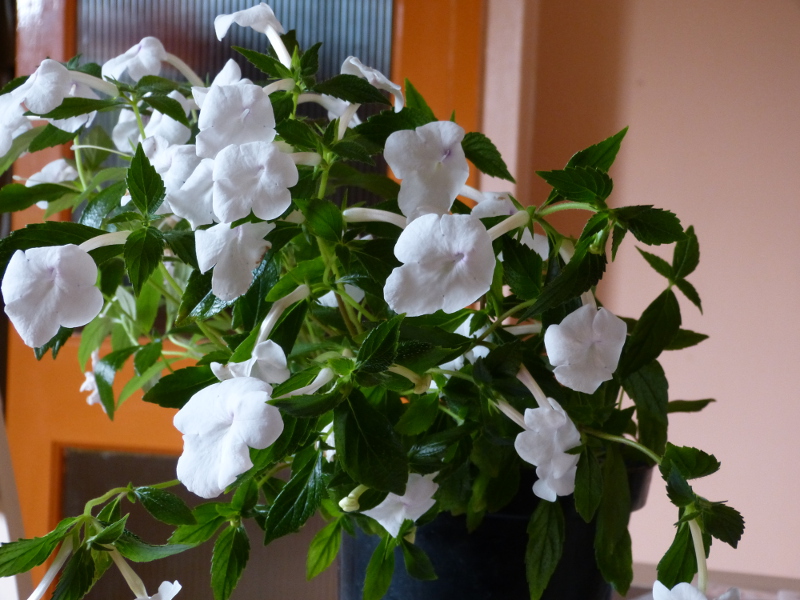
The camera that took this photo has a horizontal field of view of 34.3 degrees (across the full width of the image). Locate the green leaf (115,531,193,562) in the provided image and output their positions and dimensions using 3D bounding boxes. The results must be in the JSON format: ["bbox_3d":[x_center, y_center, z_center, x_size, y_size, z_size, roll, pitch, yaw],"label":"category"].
[{"bbox_3d":[-0.118,0.118,0.620,0.037,0.014,0.016,2,4,5],"label":"green leaf"}]

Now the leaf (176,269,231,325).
[{"bbox_3d":[-0.103,-0.004,0.665,0.021,0.043,0.010,18,-31,26],"label":"leaf"}]

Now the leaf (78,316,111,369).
[{"bbox_3d":[-0.191,0.026,0.810,0.016,0.037,0.010,24,-6,8],"label":"leaf"}]

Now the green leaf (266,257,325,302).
[{"bbox_3d":[-0.049,-0.009,0.615,0.035,0.008,0.019,-35,42,-17],"label":"green leaf"}]

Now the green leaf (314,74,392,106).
[{"bbox_3d":[-0.022,-0.096,0.610,0.039,0.008,0.021,13,37,7],"label":"green leaf"}]

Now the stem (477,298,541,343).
[{"bbox_3d":[0.050,0.009,0.600,0.036,0.004,0.004,-34,0,-8],"label":"stem"}]

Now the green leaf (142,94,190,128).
[{"bbox_3d":[-0.124,-0.099,0.685,0.034,0.007,0.016,32,38,17],"label":"green leaf"}]

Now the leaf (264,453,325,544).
[{"bbox_3d":[-0.051,0.096,0.627,0.022,0.051,0.010,33,-17,-5],"label":"leaf"}]

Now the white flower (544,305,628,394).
[{"bbox_3d":[0.096,0.026,0.670,0.042,0.046,0.018,2,12,2],"label":"white flower"}]

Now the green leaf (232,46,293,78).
[{"bbox_3d":[-0.065,-0.112,0.610,0.031,0.008,0.015,25,32,-19],"label":"green leaf"}]

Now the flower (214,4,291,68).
[{"bbox_3d":[-0.080,-0.142,0.700,0.040,0.034,0.038,-20,-22,-9],"label":"flower"}]

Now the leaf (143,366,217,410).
[{"bbox_3d":[-0.104,0.041,0.627,0.043,0.022,0.008,-20,-35,-20],"label":"leaf"}]

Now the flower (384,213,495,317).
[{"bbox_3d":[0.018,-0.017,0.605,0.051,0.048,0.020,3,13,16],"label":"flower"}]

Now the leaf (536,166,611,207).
[{"bbox_3d":[0.088,-0.057,0.650,0.045,0.019,0.010,20,-42,-26],"label":"leaf"}]

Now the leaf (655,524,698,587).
[{"bbox_3d":[0.143,0.129,0.660,0.021,0.046,0.008,10,-13,14],"label":"leaf"}]

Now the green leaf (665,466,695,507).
[{"bbox_3d":[0.135,0.090,0.625,0.012,0.021,0.009,-24,0,8],"label":"green leaf"}]

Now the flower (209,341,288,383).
[{"bbox_3d":[-0.074,0.032,0.640,0.038,0.020,0.030,9,-36,13],"label":"flower"}]

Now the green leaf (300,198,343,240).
[{"bbox_3d":[-0.040,-0.041,0.645,0.021,0.024,0.010,0,-21,0],"label":"green leaf"}]

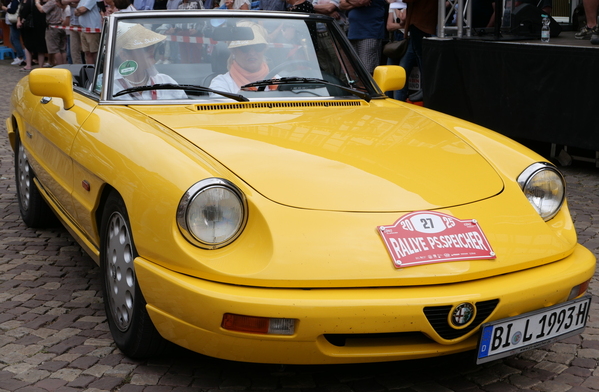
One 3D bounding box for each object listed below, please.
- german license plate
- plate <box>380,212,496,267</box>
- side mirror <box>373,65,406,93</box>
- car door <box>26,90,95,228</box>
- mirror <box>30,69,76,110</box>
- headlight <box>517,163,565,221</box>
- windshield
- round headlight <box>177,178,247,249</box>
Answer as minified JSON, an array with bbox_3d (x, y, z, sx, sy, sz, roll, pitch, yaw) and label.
[{"bbox_3d":[0.751,0.422,3.280,0.528,0.127,0.018,-8,21,-37],"label":"german license plate"},{"bbox_3d":[0.427,0.136,3.230,0.360,0.015,0.200,-3,52,-24],"label":"plate"},{"bbox_3d":[0.427,-0.551,4.925,0.172,0.147,0.092,-3,11,-24],"label":"side mirror"},{"bbox_3d":[-1.039,-0.191,4.513,0.155,0.530,1.000,-3,11,-24],"label":"car door"},{"bbox_3d":[-1.030,-0.453,4.334,0.175,0.152,0.095,-3,11,-24],"label":"mirror"},{"bbox_3d":[0.837,-0.015,3.613,0.205,0.205,0.120,-3,11,-24],"label":"headlight"},{"bbox_3d":[-0.244,-0.608,4.491,1.280,0.470,0.120,-3,-30,-24],"label":"windshield"},{"bbox_3d":[-0.273,0.047,3.127,0.205,0.205,0.120,-3,11,-24],"label":"round headlight"}]

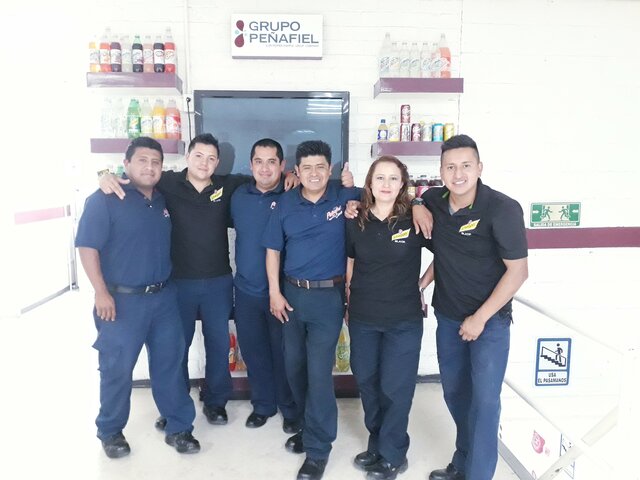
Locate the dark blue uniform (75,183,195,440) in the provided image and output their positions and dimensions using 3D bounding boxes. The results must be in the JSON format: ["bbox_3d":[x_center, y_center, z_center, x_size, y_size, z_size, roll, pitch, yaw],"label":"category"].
[{"bbox_3d":[-0.990,0.388,2.679,0.570,1.426,0.360,-3,7,-25],"label":"dark blue uniform"}]

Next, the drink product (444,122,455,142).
[{"bbox_3d":[0.880,-0.729,3.382,0.066,0.122,0.066,0,6,-3],"label":"drink product"}]

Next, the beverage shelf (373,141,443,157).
[{"bbox_3d":[0.655,-0.616,3.435,0.552,0.090,0.233,0,7,-3],"label":"beverage shelf"}]

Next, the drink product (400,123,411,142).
[{"bbox_3d":[0.572,-0.711,3.338,0.066,0.122,0.066,0,6,-4],"label":"drink product"}]

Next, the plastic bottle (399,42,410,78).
[{"bbox_3d":[0.560,-1.177,3.291,0.070,0.235,0.070,0,6,-4],"label":"plastic bottle"}]

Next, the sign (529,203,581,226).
[{"bbox_3d":[1.750,-0.187,3.705,0.372,0.178,0.012,0,7,-3],"label":"sign"}]

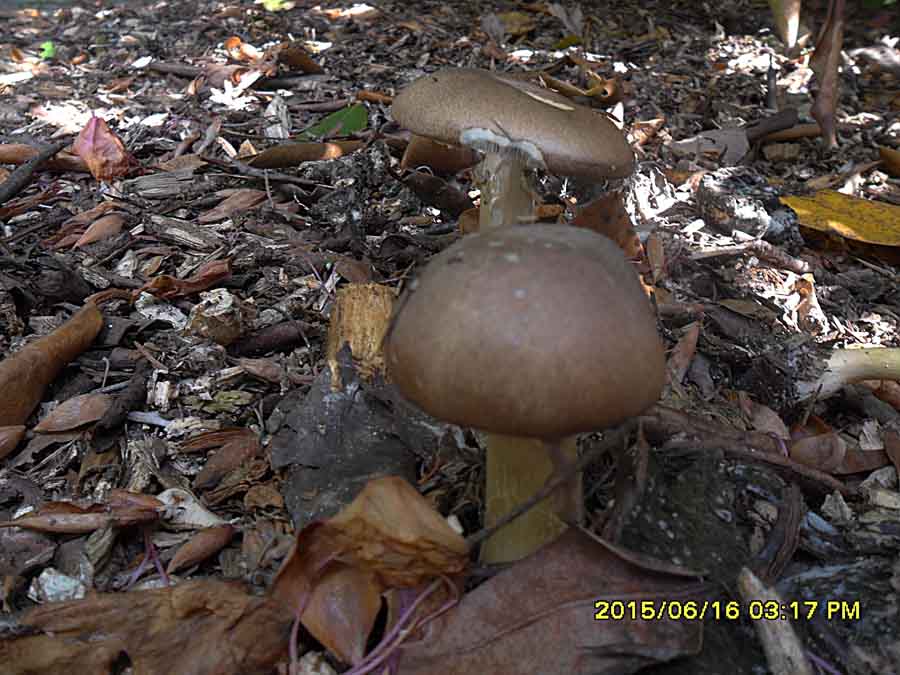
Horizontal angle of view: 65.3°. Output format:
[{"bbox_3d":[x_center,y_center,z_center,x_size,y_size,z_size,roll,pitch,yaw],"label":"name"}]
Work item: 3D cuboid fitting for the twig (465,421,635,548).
[{"bbox_3d":[0.034,0.048,0.233,0.070,0.009,0.008,-33,44,-12],"label":"twig"}]

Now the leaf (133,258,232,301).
[{"bbox_3d":[-0.144,-0.031,0.379,0.051,0.013,0.018,-16,38,-21],"label":"leaf"}]

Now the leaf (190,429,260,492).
[{"bbox_3d":[-0.099,0.055,0.311,0.018,0.011,0.032,26,43,32],"label":"leaf"}]

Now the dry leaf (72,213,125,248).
[{"bbox_3d":[-0.245,-0.074,0.492,0.022,0.012,0.037,16,38,22],"label":"dry leaf"}]

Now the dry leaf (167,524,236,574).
[{"bbox_3d":[-0.096,0.082,0.272,0.024,0.010,0.013,-25,42,-31],"label":"dry leaf"}]

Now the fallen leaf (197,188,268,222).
[{"bbox_3d":[-0.142,-0.086,0.459,0.018,0.010,0.047,29,44,35],"label":"fallen leaf"}]

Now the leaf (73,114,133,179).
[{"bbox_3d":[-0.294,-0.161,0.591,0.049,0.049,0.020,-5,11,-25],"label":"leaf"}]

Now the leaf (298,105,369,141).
[{"bbox_3d":[-0.098,-0.180,0.588,0.054,0.017,0.030,-17,38,-23],"label":"leaf"}]

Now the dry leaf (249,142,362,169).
[{"bbox_3d":[-0.125,-0.159,0.610,0.094,0.018,0.030,-5,35,-7],"label":"dry leaf"}]

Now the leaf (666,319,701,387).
[{"bbox_3d":[0.108,0.007,0.324,0.014,0.011,0.040,16,38,22],"label":"leaf"}]

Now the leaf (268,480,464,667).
[{"bbox_3d":[-0.024,0.072,0.218,0.052,0.030,0.047,0,35,0],"label":"leaf"}]

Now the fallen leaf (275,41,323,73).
[{"bbox_3d":[-0.163,-0.303,0.756,0.045,0.024,0.030,12,37,16],"label":"fallen leaf"}]

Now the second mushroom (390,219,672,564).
[{"bbox_3d":[0.026,0.028,0.241,0.086,0.128,0.086,0,35,0],"label":"second mushroom"}]

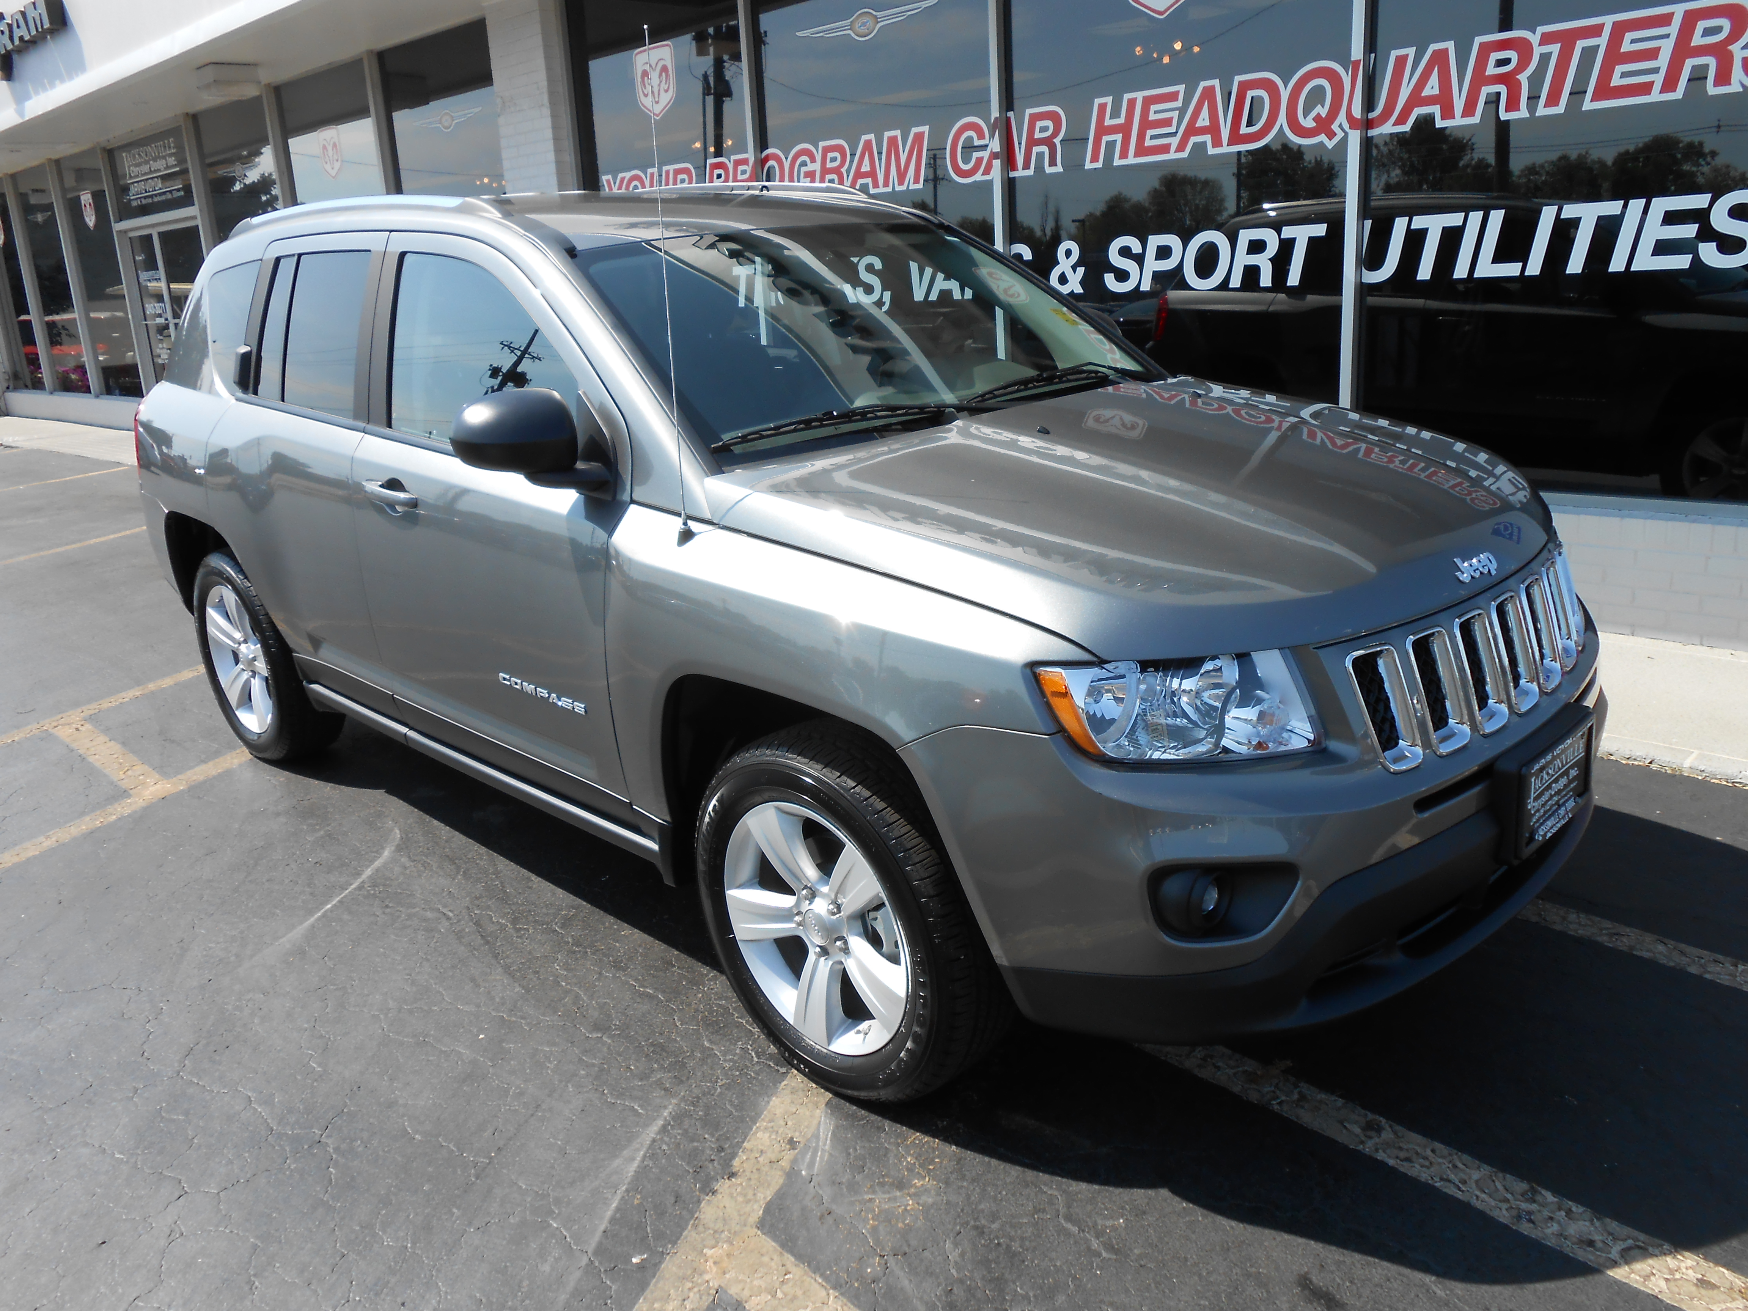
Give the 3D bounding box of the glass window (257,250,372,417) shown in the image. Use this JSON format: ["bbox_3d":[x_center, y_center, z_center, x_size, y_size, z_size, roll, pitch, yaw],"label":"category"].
[{"bbox_3d":[-1.468,-0.838,3.420,0.575,0.410,0.050,14,7,43],"label":"glass window"}]

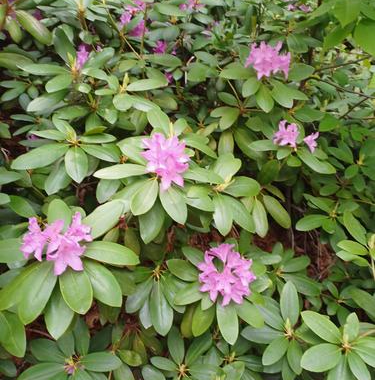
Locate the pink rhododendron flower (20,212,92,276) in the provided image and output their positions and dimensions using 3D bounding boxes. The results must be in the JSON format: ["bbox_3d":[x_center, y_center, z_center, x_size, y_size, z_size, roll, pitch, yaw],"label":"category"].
[{"bbox_3d":[-0.261,0.109,0.720,0.144,0.122,0.115,-16,39,-21],"label":"pink rhododendron flower"}]

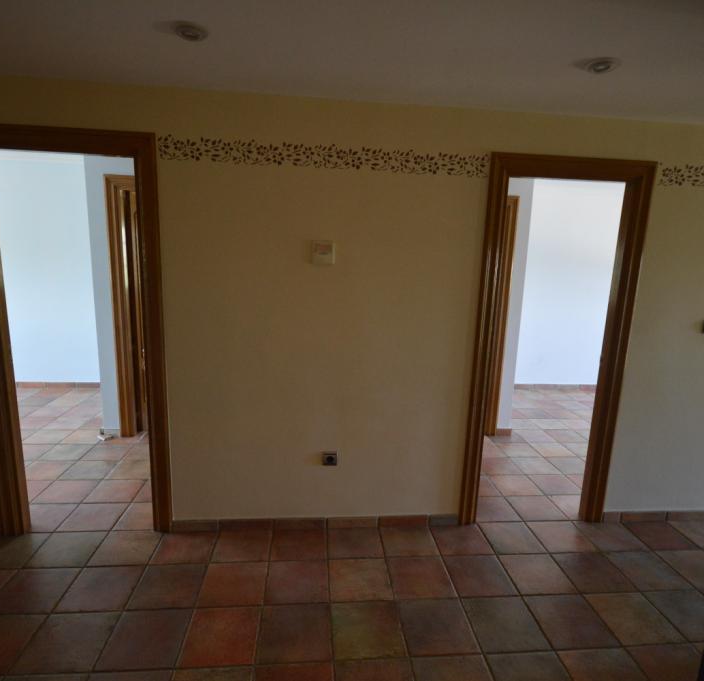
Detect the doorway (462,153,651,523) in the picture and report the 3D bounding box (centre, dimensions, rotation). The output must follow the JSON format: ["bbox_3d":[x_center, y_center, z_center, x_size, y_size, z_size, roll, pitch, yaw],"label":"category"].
[{"bbox_3d":[1.139,0.076,2.490,0.913,2.134,0.128,1,11,-5],"label":"doorway"}]

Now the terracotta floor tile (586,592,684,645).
[{"bbox_3d":[1.304,1.288,1.980,0.304,0.010,0.288,1,11,-5],"label":"terracotta floor tile"}]

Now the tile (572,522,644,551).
[{"bbox_3d":[1.552,1.171,2.557,0.299,0.012,0.280,1,11,-5],"label":"tile"}]

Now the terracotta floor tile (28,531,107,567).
[{"bbox_3d":[-1.539,1.140,2.322,0.302,0.012,0.291,1,10,-5],"label":"terracotta floor tile"}]

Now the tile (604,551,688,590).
[{"bbox_3d":[1.600,1.251,2.312,0.302,0.012,0.291,1,10,-5],"label":"tile"}]

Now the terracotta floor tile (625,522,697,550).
[{"bbox_3d":[1.873,1.192,2.598,0.304,0.010,0.271,1,11,-5],"label":"terracotta floor tile"}]

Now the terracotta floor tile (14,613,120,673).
[{"bbox_3d":[-1.178,1.254,1.776,0.305,0.012,0.287,1,11,-5],"label":"terracotta floor tile"}]

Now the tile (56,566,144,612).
[{"bbox_3d":[-1.200,1.198,2.059,0.302,0.012,0.291,1,10,-5],"label":"tile"}]

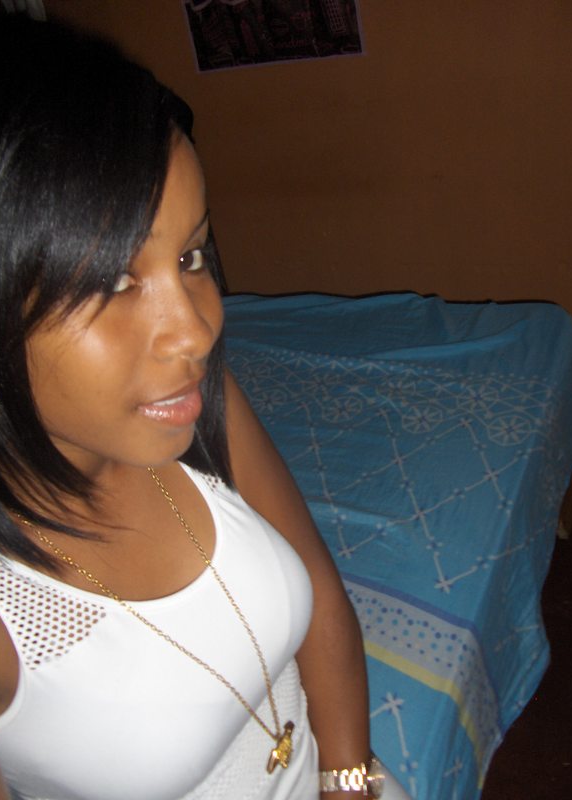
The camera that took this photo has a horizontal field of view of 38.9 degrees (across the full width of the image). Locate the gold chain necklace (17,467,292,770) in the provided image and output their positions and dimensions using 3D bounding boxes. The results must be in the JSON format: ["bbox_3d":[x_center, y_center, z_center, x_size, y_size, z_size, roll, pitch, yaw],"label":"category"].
[{"bbox_3d":[-0.098,0.160,0.615,0.180,0.280,0.125,12,39,31],"label":"gold chain necklace"}]

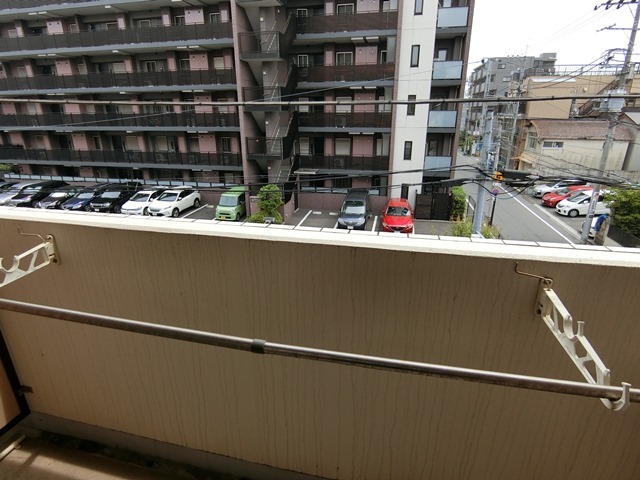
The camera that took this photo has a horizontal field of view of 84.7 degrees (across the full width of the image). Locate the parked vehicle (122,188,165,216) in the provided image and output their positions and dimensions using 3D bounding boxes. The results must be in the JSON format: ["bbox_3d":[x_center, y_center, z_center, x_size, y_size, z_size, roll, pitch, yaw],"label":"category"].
[{"bbox_3d":[-12.814,-2.855,26.163,1.750,1.480,4.200,4,21,13],"label":"parked vehicle"}]

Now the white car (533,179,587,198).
[{"bbox_3d":[19.637,-4.045,28.509,4.400,1.520,1.740,1,21,3],"label":"white car"}]

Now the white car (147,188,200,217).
[{"bbox_3d":[-10.347,-2.810,25.062,1.830,1.660,4.700,4,19,13],"label":"white car"}]

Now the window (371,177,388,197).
[{"bbox_3d":[4.248,-3.782,24.963,1.298,1.344,0.120,4,19,13],"label":"window"}]

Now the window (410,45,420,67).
[{"bbox_3d":[5.963,-11.430,21.895,0.470,1.220,0.120,4,21,13],"label":"window"}]

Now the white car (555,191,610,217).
[{"bbox_3d":[18.635,-2.543,24.439,4.000,1.540,1.700,0,20,1],"label":"white car"}]

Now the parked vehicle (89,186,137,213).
[{"bbox_3d":[-14.989,-3.169,26.144,1.780,1.680,4.600,4,19,13],"label":"parked vehicle"}]

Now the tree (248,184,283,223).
[{"bbox_3d":[-3.529,-2.425,23.397,2.050,2.450,1.700,4,21,13],"label":"tree"}]

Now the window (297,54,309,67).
[{"bbox_3d":[-1.162,-12.345,24.610,0.691,1.067,0.120,4,19,13],"label":"window"}]

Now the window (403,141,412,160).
[{"bbox_3d":[6.013,-6.059,23.900,0.470,1.230,0.120,4,21,13],"label":"window"}]

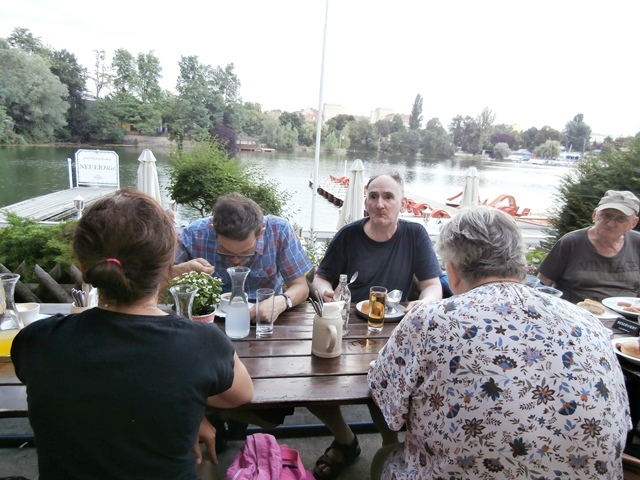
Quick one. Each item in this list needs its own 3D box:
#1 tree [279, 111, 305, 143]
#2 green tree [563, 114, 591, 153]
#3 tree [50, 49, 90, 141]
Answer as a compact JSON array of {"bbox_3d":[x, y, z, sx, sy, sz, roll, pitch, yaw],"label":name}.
[{"bbox_3d":[-7.770,-30.534,120.964,6.734,9.256,6.397,3,12,0],"label":"tree"},{"bbox_3d":[101.561,-41.808,175.000,10.649,15.764,10.649,10,14,28],"label":"green tree"},{"bbox_3d":[-38.724,-22.383,68.727,6.328,14.123,6.011,3,12,0],"label":"tree"}]

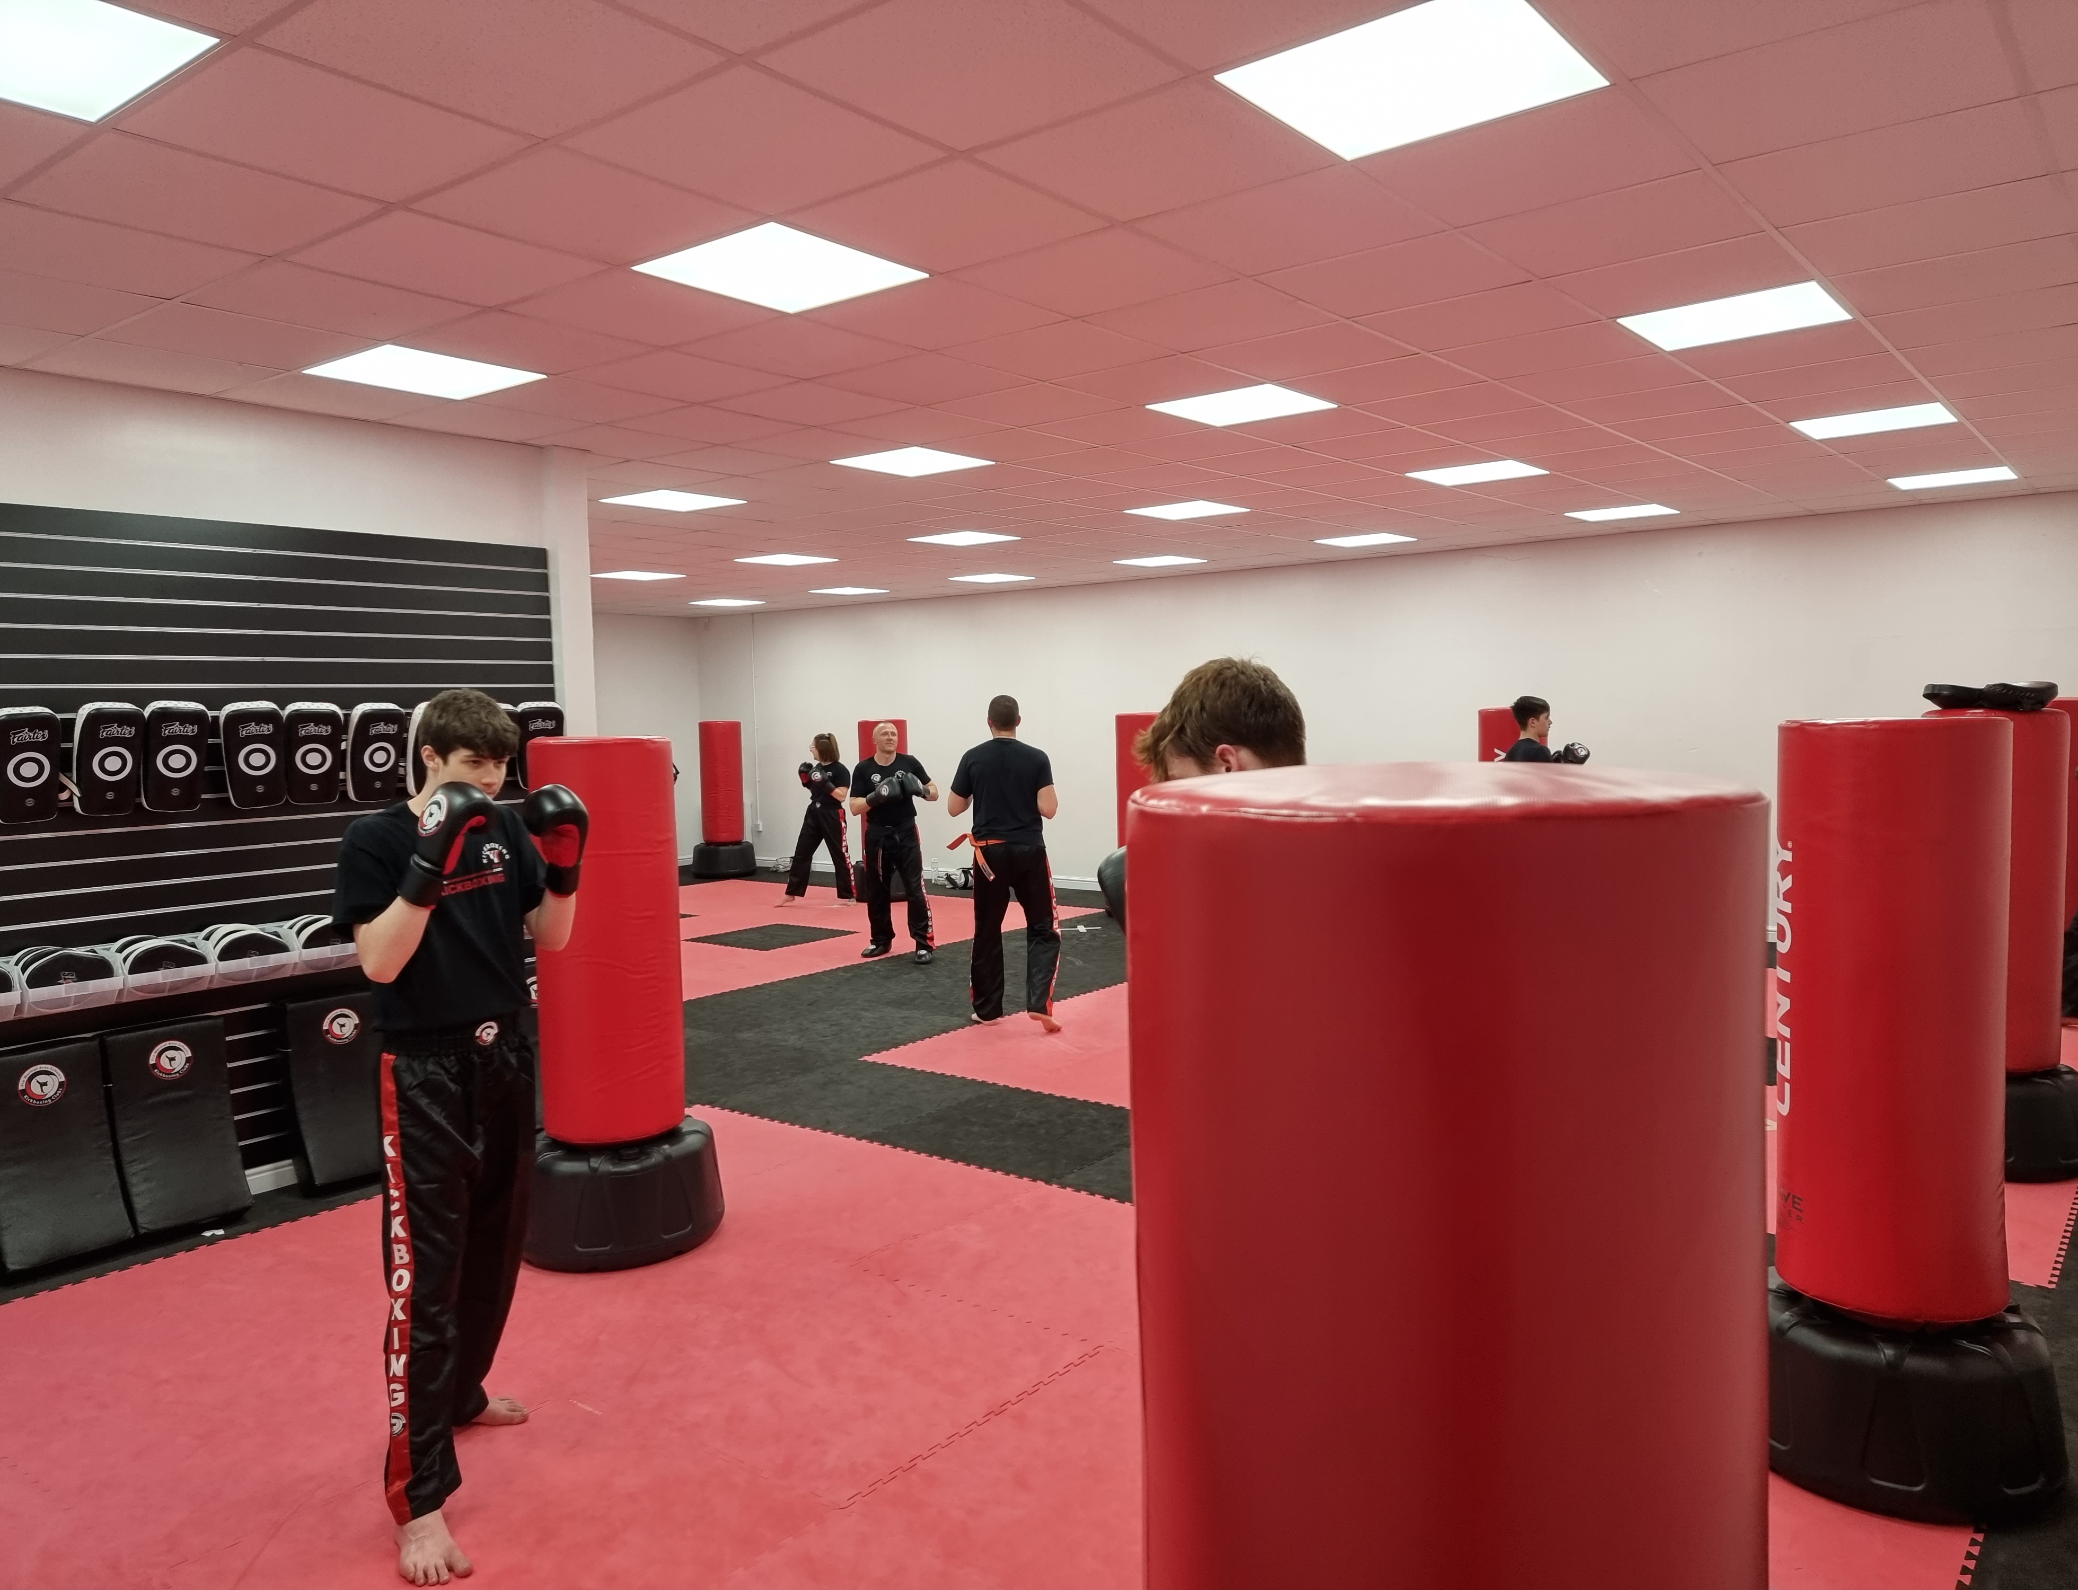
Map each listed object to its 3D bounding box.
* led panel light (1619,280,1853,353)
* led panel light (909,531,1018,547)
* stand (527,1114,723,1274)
[{"bbox_3d":[2.216,-1.524,4.674,0.595,0.035,0.595,1,4,39],"label":"led panel light"},{"bbox_3d":[-0.498,-1.743,9.922,0.595,0.030,0.595,1,4,38],"label":"led panel light"},{"bbox_3d":[-1.444,1.322,5.055,0.700,0.400,0.700,-1,3,0],"label":"stand"}]

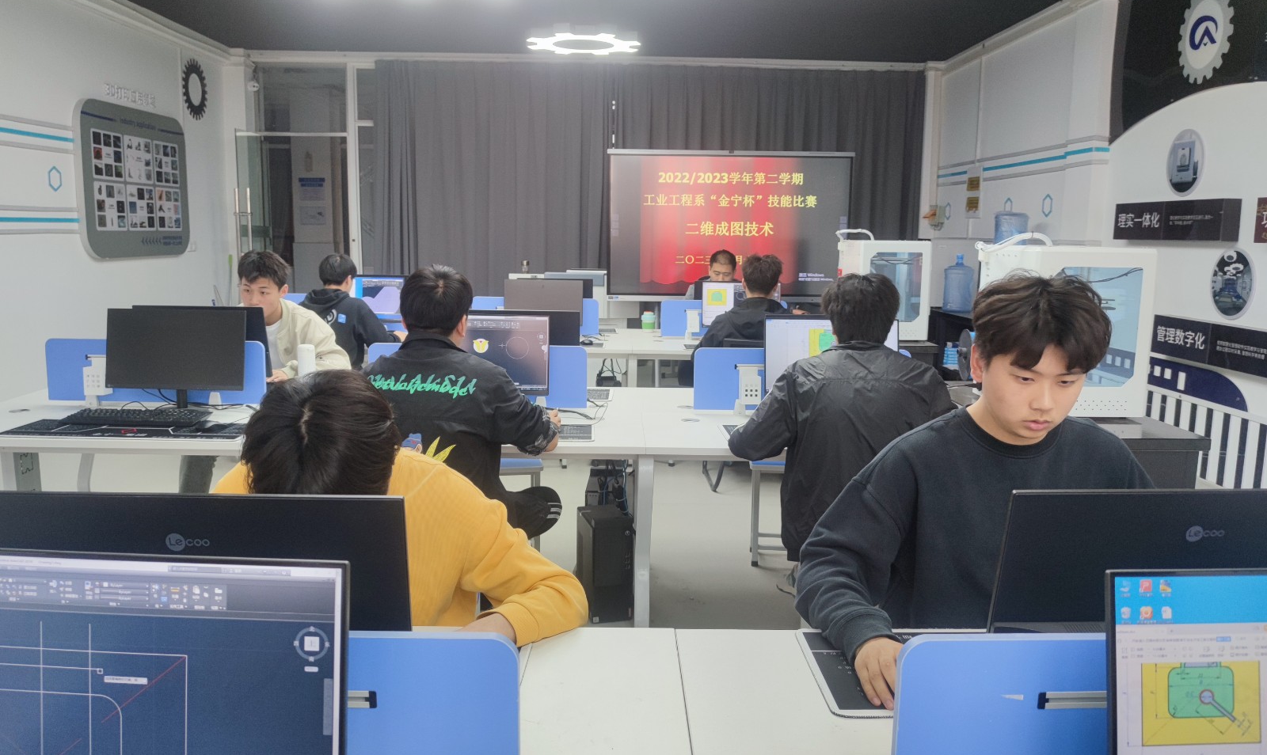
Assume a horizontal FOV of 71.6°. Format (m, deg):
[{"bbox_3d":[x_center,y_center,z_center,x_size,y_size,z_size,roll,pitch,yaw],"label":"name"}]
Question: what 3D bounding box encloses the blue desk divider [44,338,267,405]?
[{"bbox_3d":[-1.784,-0.022,3.291,0.820,0.245,0.030,1,9,-1],"label":"blue desk divider"}]

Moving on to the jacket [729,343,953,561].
[{"bbox_3d":[0.655,0.198,2.710,0.680,0.660,0.500,0,9,-1],"label":"jacket"}]

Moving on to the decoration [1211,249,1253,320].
[{"bbox_3d":[3.409,-0.532,5.026,0.030,0.400,0.380,1,9,-1],"label":"decoration"}]

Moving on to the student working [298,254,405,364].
[{"bbox_3d":[-1.684,-0.091,5.253,0.620,1.340,0.800,5,10,24],"label":"student working"}]

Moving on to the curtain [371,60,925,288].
[{"bbox_3d":[0.136,-1.547,8.768,5.377,3.032,0.180,0,9,-1],"label":"curtain"}]

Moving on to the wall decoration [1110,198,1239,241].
[{"bbox_3d":[3.183,-0.930,5.238,0.040,0.236,1.198,0,9,-1],"label":"wall decoration"}]

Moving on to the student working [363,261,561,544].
[{"bbox_3d":[-0.491,0.319,2.655,0.550,1.330,0.730,2,10,8],"label":"student working"}]

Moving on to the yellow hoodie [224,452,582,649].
[{"bbox_3d":[-0.413,0.411,1.627,0.620,0.560,0.550,2,10,5],"label":"yellow hoodie"}]

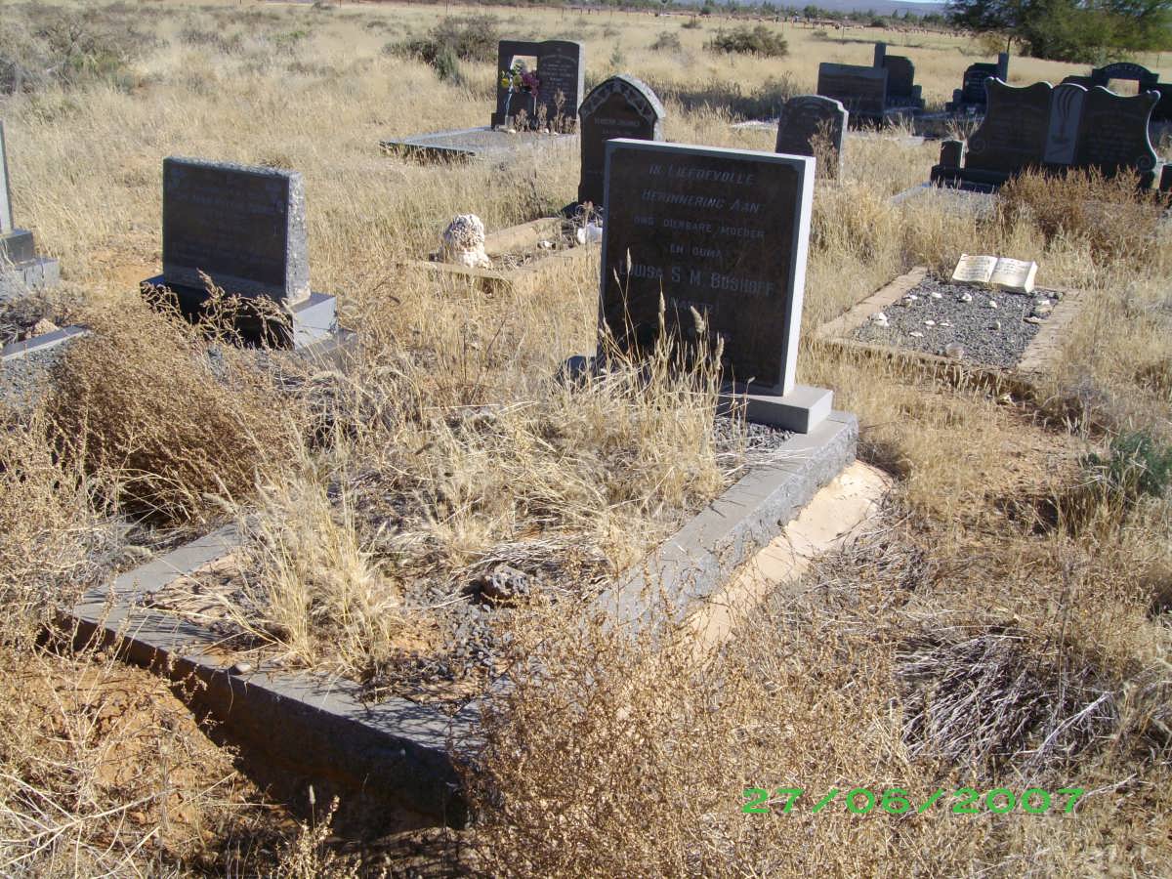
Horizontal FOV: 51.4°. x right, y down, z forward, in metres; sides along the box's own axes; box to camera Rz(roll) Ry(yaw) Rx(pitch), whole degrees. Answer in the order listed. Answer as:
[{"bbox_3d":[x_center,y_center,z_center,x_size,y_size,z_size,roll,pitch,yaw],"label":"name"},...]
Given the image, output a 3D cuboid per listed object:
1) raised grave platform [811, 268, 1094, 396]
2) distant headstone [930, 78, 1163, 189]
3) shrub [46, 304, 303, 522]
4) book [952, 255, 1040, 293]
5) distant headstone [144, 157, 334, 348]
[{"bbox_3d":[1.812,-0.557,5.834,0.910,0.110,1.930,13,22,24],"label":"raised grave platform"},{"bbox_3d":[3.784,-2.418,9.819,1.770,0.900,0.280,14,22,26],"label":"distant headstone"},{"bbox_3d":[-1.188,-0.119,3.415,0.714,0.534,0.642,-4,21,-19],"label":"shrub"},{"bbox_3d":[2.118,-0.837,6.282,0.380,0.060,0.280,15,43,28],"label":"book"},{"bbox_3d":[-1.318,-0.712,4.587,0.710,0.600,0.260,12,21,21],"label":"distant headstone"}]

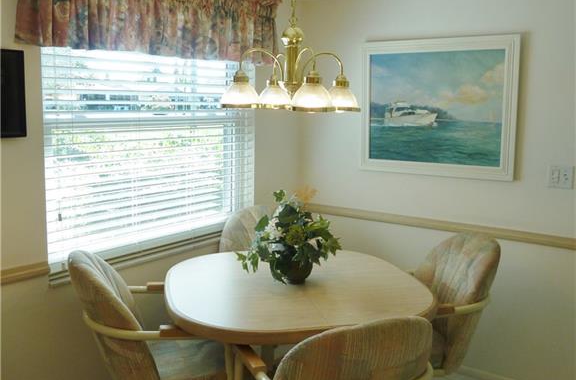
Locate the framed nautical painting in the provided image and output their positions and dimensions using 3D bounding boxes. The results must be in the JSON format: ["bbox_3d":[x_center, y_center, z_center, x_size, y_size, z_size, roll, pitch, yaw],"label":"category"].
[{"bbox_3d":[0.794,-0.443,3.009,0.863,0.726,0.040,7,11,35],"label":"framed nautical painting"}]

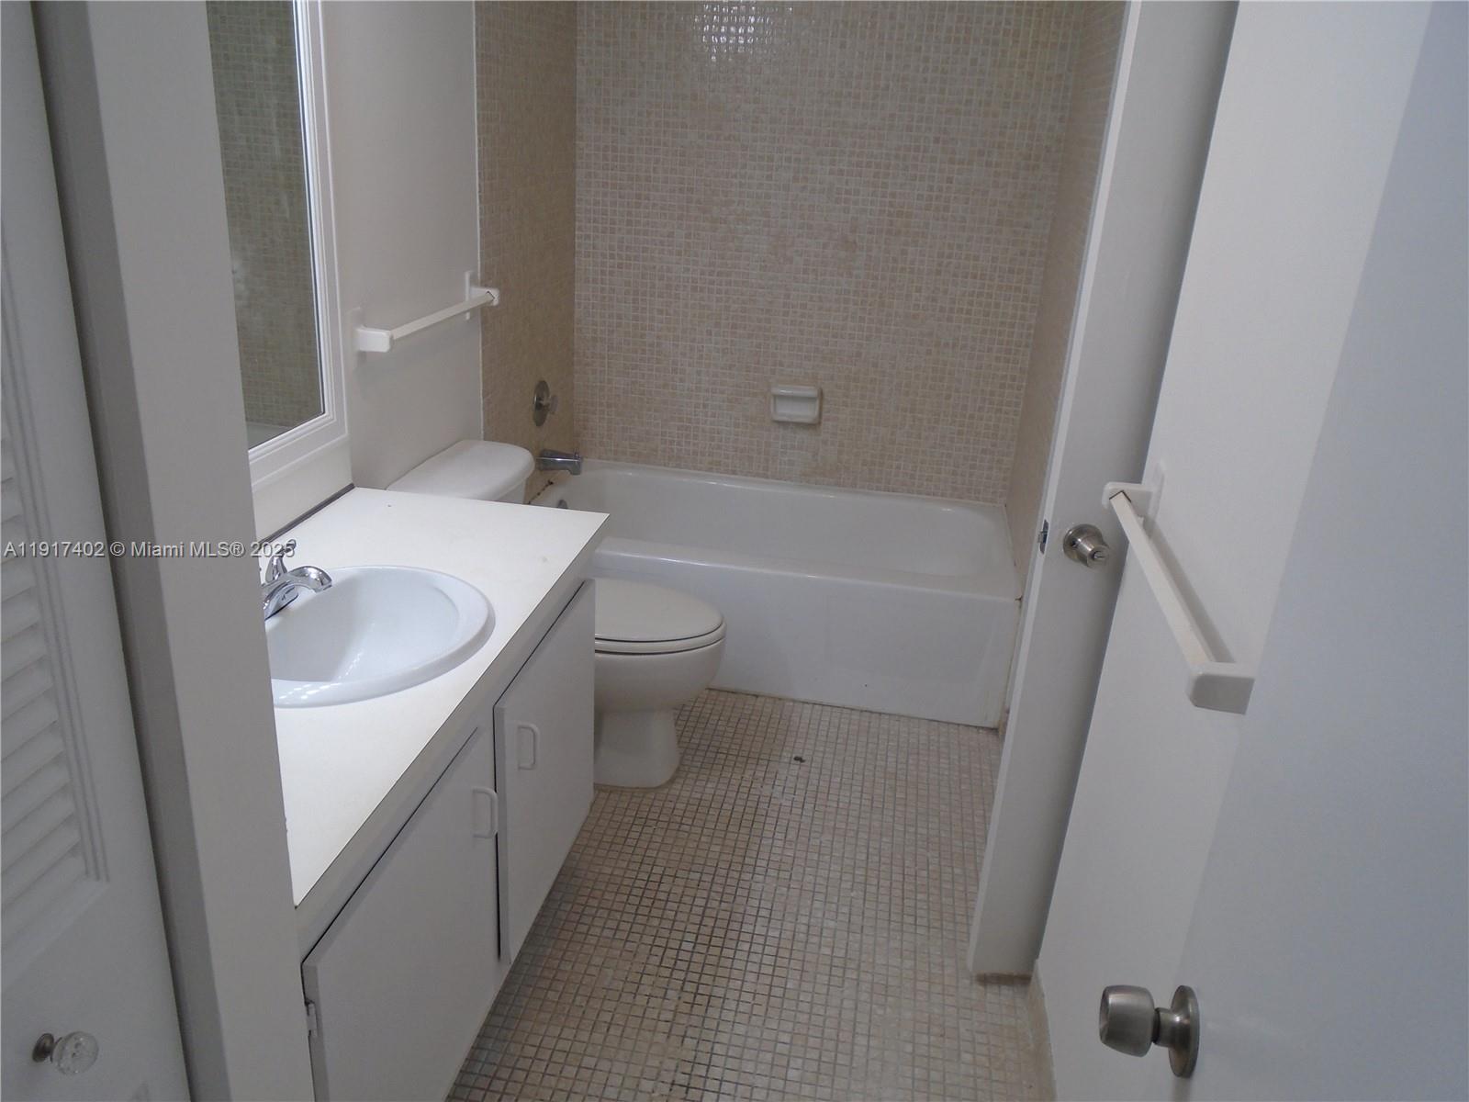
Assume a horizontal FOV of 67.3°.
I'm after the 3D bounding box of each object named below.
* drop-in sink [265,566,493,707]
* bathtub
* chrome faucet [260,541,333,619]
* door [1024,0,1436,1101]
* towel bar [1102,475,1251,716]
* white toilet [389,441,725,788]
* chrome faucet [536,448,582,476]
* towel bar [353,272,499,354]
[{"bbox_3d":[-0.606,0.190,1.714,0.425,0.180,0.480,6,21,7],"label":"drop-in sink"},{"bbox_3d":[0.095,0.090,3.503,1.495,0.392,0.830,6,21,7],"label":"bathtub"},{"bbox_3d":[-0.685,0.053,1.679,0.150,0.110,0.160,6,21,7],"label":"chrome faucet"},{"bbox_3d":[0.631,0.028,1.518,0.045,2.000,0.750,6,21,7],"label":"door"},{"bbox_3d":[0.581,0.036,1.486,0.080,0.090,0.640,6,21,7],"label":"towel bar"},{"bbox_3d":[-0.382,0.169,2.715,0.740,0.750,0.440,6,21,7],"label":"white toilet"},{"bbox_3d":[-0.552,-0.280,3.476,0.145,0.075,0.058,6,21,7],"label":"chrome faucet"},{"bbox_3d":[-0.678,-0.532,2.490,0.078,0.100,0.640,6,21,7],"label":"towel bar"}]

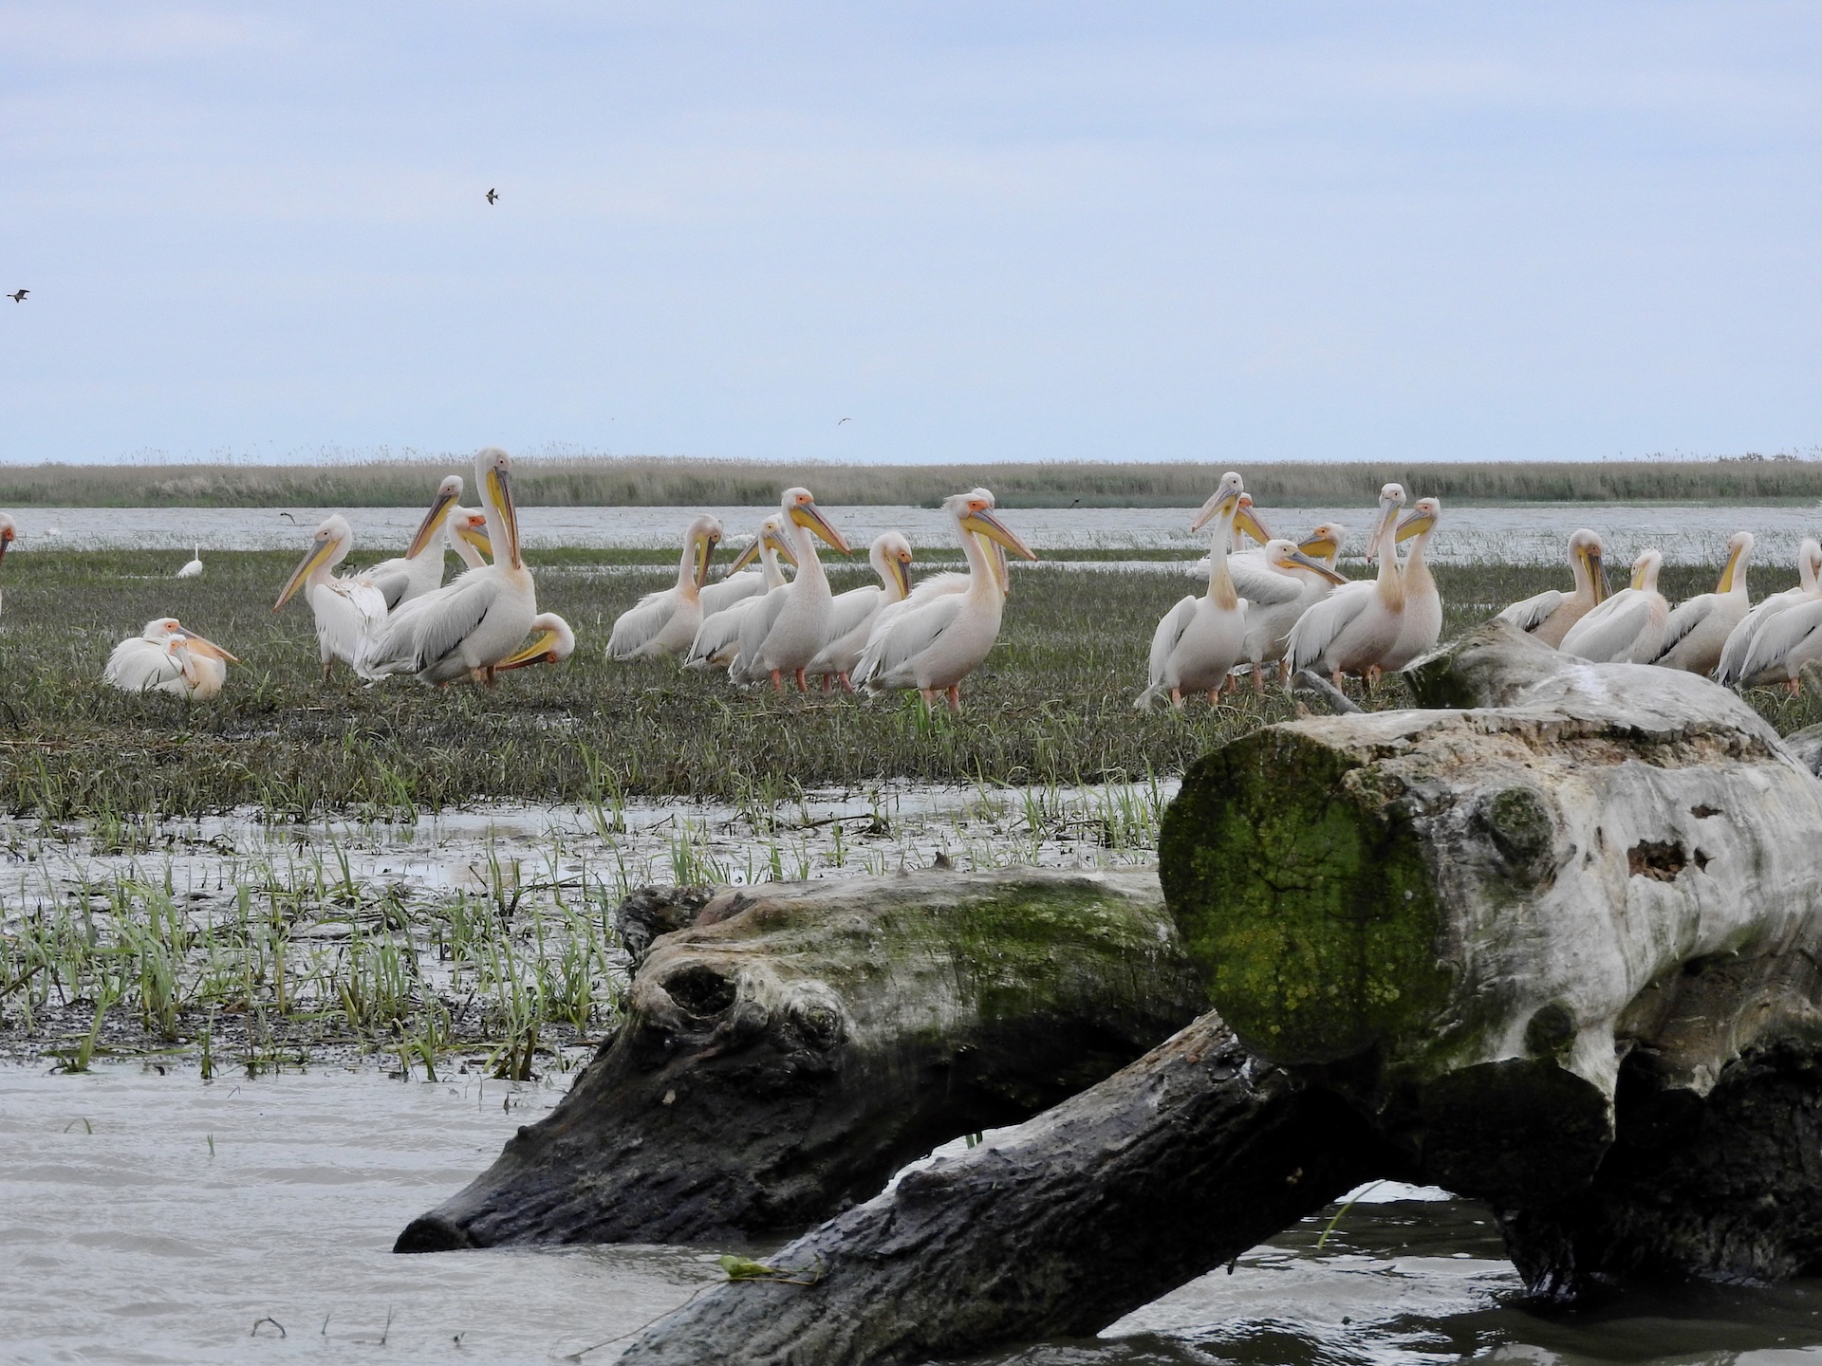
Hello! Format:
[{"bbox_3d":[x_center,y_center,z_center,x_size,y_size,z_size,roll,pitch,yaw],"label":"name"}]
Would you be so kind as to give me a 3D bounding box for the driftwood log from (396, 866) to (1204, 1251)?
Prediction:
[{"bbox_3d":[-0.119,0.543,15.200,1.280,0.560,0.600,0,1,0],"label":"driftwood log"}]

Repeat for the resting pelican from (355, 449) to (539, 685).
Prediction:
[{"bbox_3d":[-2.151,-0.528,48.800,0.800,1.115,0.400,0,1,22],"label":"resting pelican"}]

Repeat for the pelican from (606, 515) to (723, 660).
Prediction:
[{"bbox_3d":[-1.400,-0.523,60.000,0.680,0.860,0.360,1,1,28],"label":"pelican"}]

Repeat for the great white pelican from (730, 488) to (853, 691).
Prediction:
[{"bbox_3d":[-0.579,-0.445,51.000,0.660,0.993,0.380,1,1,42],"label":"great white pelican"}]

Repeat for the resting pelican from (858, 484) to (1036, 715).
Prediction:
[{"bbox_3d":[0.154,-0.365,47.300,0.760,1.004,0.370,0,1,25],"label":"resting pelican"}]

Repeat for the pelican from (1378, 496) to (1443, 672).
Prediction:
[{"bbox_3d":[2.460,-0.474,53.500,0.680,0.955,0.380,1,1,45],"label":"pelican"}]

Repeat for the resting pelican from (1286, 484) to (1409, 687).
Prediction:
[{"bbox_3d":[2.138,-0.463,51.500,0.680,1.017,0.400,1,1,42],"label":"resting pelican"}]

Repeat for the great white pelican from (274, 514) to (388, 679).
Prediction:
[{"bbox_3d":[-2.875,-0.410,52.300,0.420,0.856,0.700,-1,1,-40],"label":"great white pelican"}]

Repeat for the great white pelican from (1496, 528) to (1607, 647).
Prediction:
[{"bbox_3d":[3.366,-0.424,55.500,0.660,0.765,0.370,1,1,30],"label":"great white pelican"}]

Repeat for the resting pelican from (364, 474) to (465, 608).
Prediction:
[{"bbox_3d":[-2.735,-0.581,56.500,0.700,1.062,0.380,1,1,28],"label":"resting pelican"}]

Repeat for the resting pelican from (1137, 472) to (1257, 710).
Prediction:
[{"bbox_3d":[1.282,-0.409,47.300,0.420,1.068,0.680,-1,1,-32],"label":"resting pelican"}]

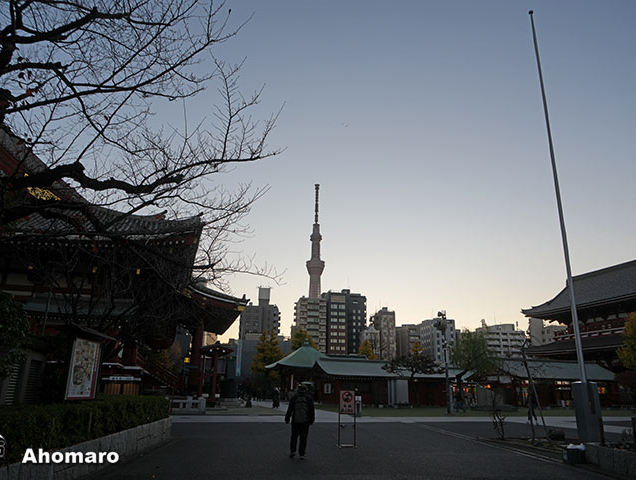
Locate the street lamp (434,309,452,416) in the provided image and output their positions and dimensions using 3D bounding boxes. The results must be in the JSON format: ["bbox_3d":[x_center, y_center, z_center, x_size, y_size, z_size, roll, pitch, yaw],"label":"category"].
[{"bbox_3d":[9.345,9.079,35.887,1.100,7.350,0.850,1,-17,0],"label":"street lamp"}]

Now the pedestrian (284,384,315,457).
[{"bbox_3d":[-0.411,4.359,11.650,0.660,1.690,0.480,2,-17,-2],"label":"pedestrian"}]

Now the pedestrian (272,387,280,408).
[{"bbox_3d":[-3.225,12.328,37.747,0.550,1.670,0.420,1,-17,0],"label":"pedestrian"}]

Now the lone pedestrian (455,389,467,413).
[{"bbox_3d":[10.756,12.223,36.550,0.550,1.690,0.600,1,-17,0],"label":"lone pedestrian"}]

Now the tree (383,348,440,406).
[{"bbox_3d":[8.529,12.426,43.783,5.000,5.300,4.600,1,-17,0],"label":"tree"}]

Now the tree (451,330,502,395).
[{"bbox_3d":[14.161,11.528,43.020,4.700,6.900,4.500,1,-17,0],"label":"tree"}]

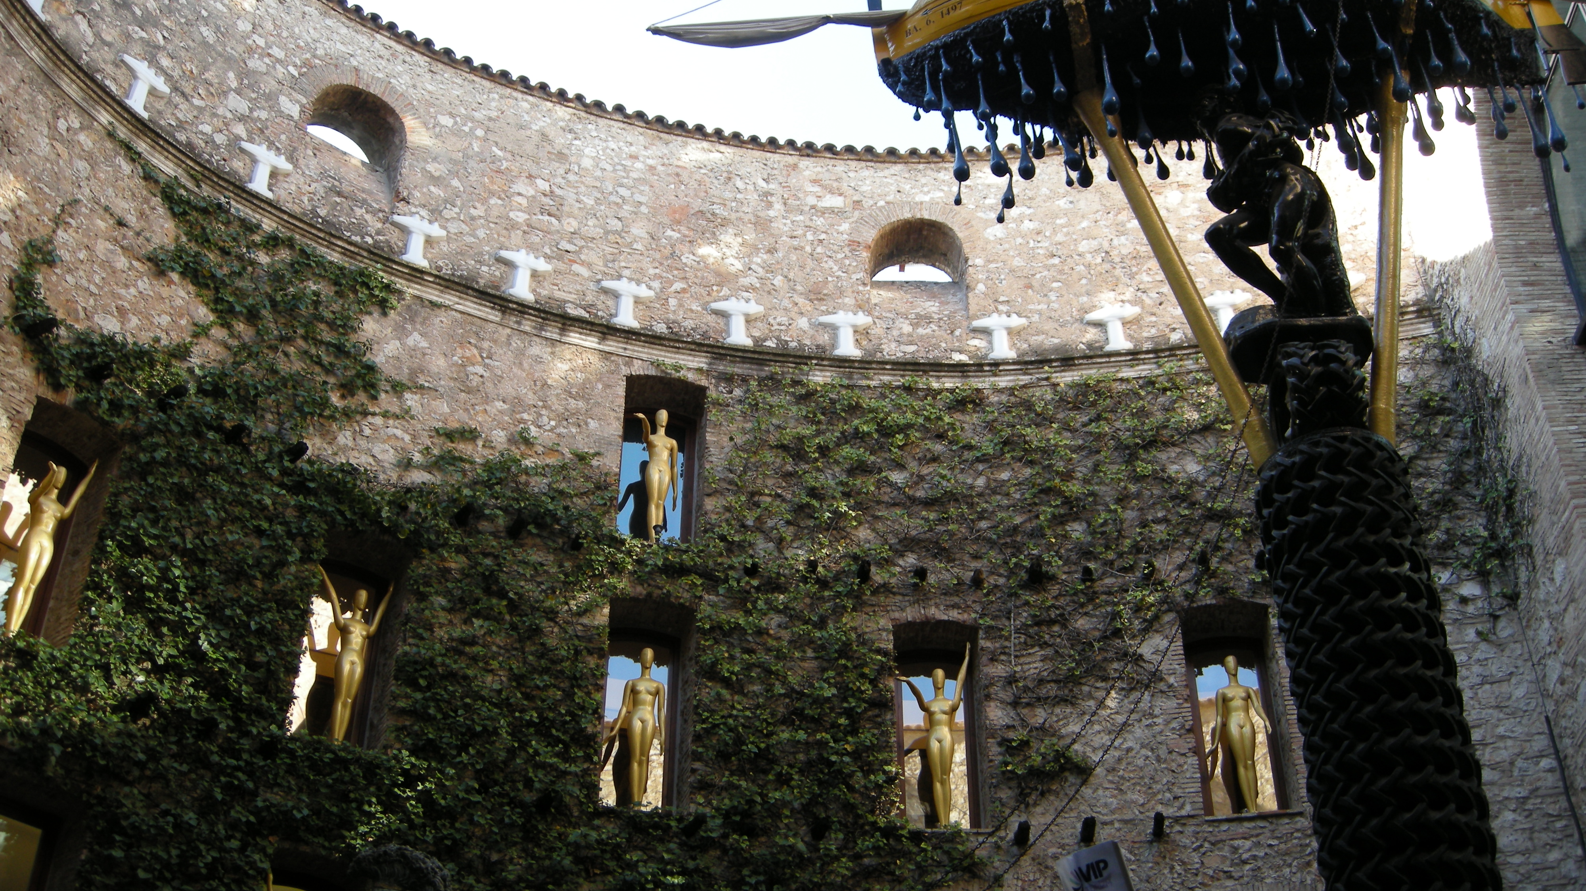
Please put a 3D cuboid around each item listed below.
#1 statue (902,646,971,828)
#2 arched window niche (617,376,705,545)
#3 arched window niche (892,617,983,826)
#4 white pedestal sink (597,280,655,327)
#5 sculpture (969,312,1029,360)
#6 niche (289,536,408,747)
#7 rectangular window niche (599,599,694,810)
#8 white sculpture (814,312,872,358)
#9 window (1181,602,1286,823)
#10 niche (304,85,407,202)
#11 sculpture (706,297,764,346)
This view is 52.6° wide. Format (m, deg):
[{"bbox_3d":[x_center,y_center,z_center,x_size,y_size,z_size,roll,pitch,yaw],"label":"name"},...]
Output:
[{"bbox_3d":[1.481,2.959,16.306,0.720,2.010,0.360,0,-32,1],"label":"statue"},{"bbox_3d":[-1.494,0.307,17.483,0.890,2.060,0.600,10,-33,-14],"label":"arched window niche"},{"bbox_3d":[1.492,2.964,16.628,0.880,2.270,0.550,1,-32,-1],"label":"arched window niche"},{"bbox_3d":[-2.029,-1.671,19.287,0.710,0.670,0.420,11,-29,-19],"label":"white pedestal sink"},{"bbox_3d":[2.411,-1.225,18.678,0.660,0.660,0.320,-1,-32,3],"label":"sculpture"},{"bbox_3d":[-4.279,2.040,15.181,0.870,2.220,0.550,20,-37,-28],"label":"niche"},{"bbox_3d":[-1.449,2.710,15.989,0.890,2.180,0.600,10,-33,-14],"label":"rectangular window niche"},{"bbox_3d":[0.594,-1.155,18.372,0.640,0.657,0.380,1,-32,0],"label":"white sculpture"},{"bbox_3d":[4.506,2.717,16.230,0.900,2.280,0.550,-5,-32,10],"label":"window"},{"bbox_3d":[-5.024,-3.195,17.851,1.150,1.500,0.750,25,-39,-34],"label":"niche"},{"bbox_3d":[-0.641,-1.384,18.477,0.660,0.660,0.320,7,-32,-11],"label":"sculpture"}]

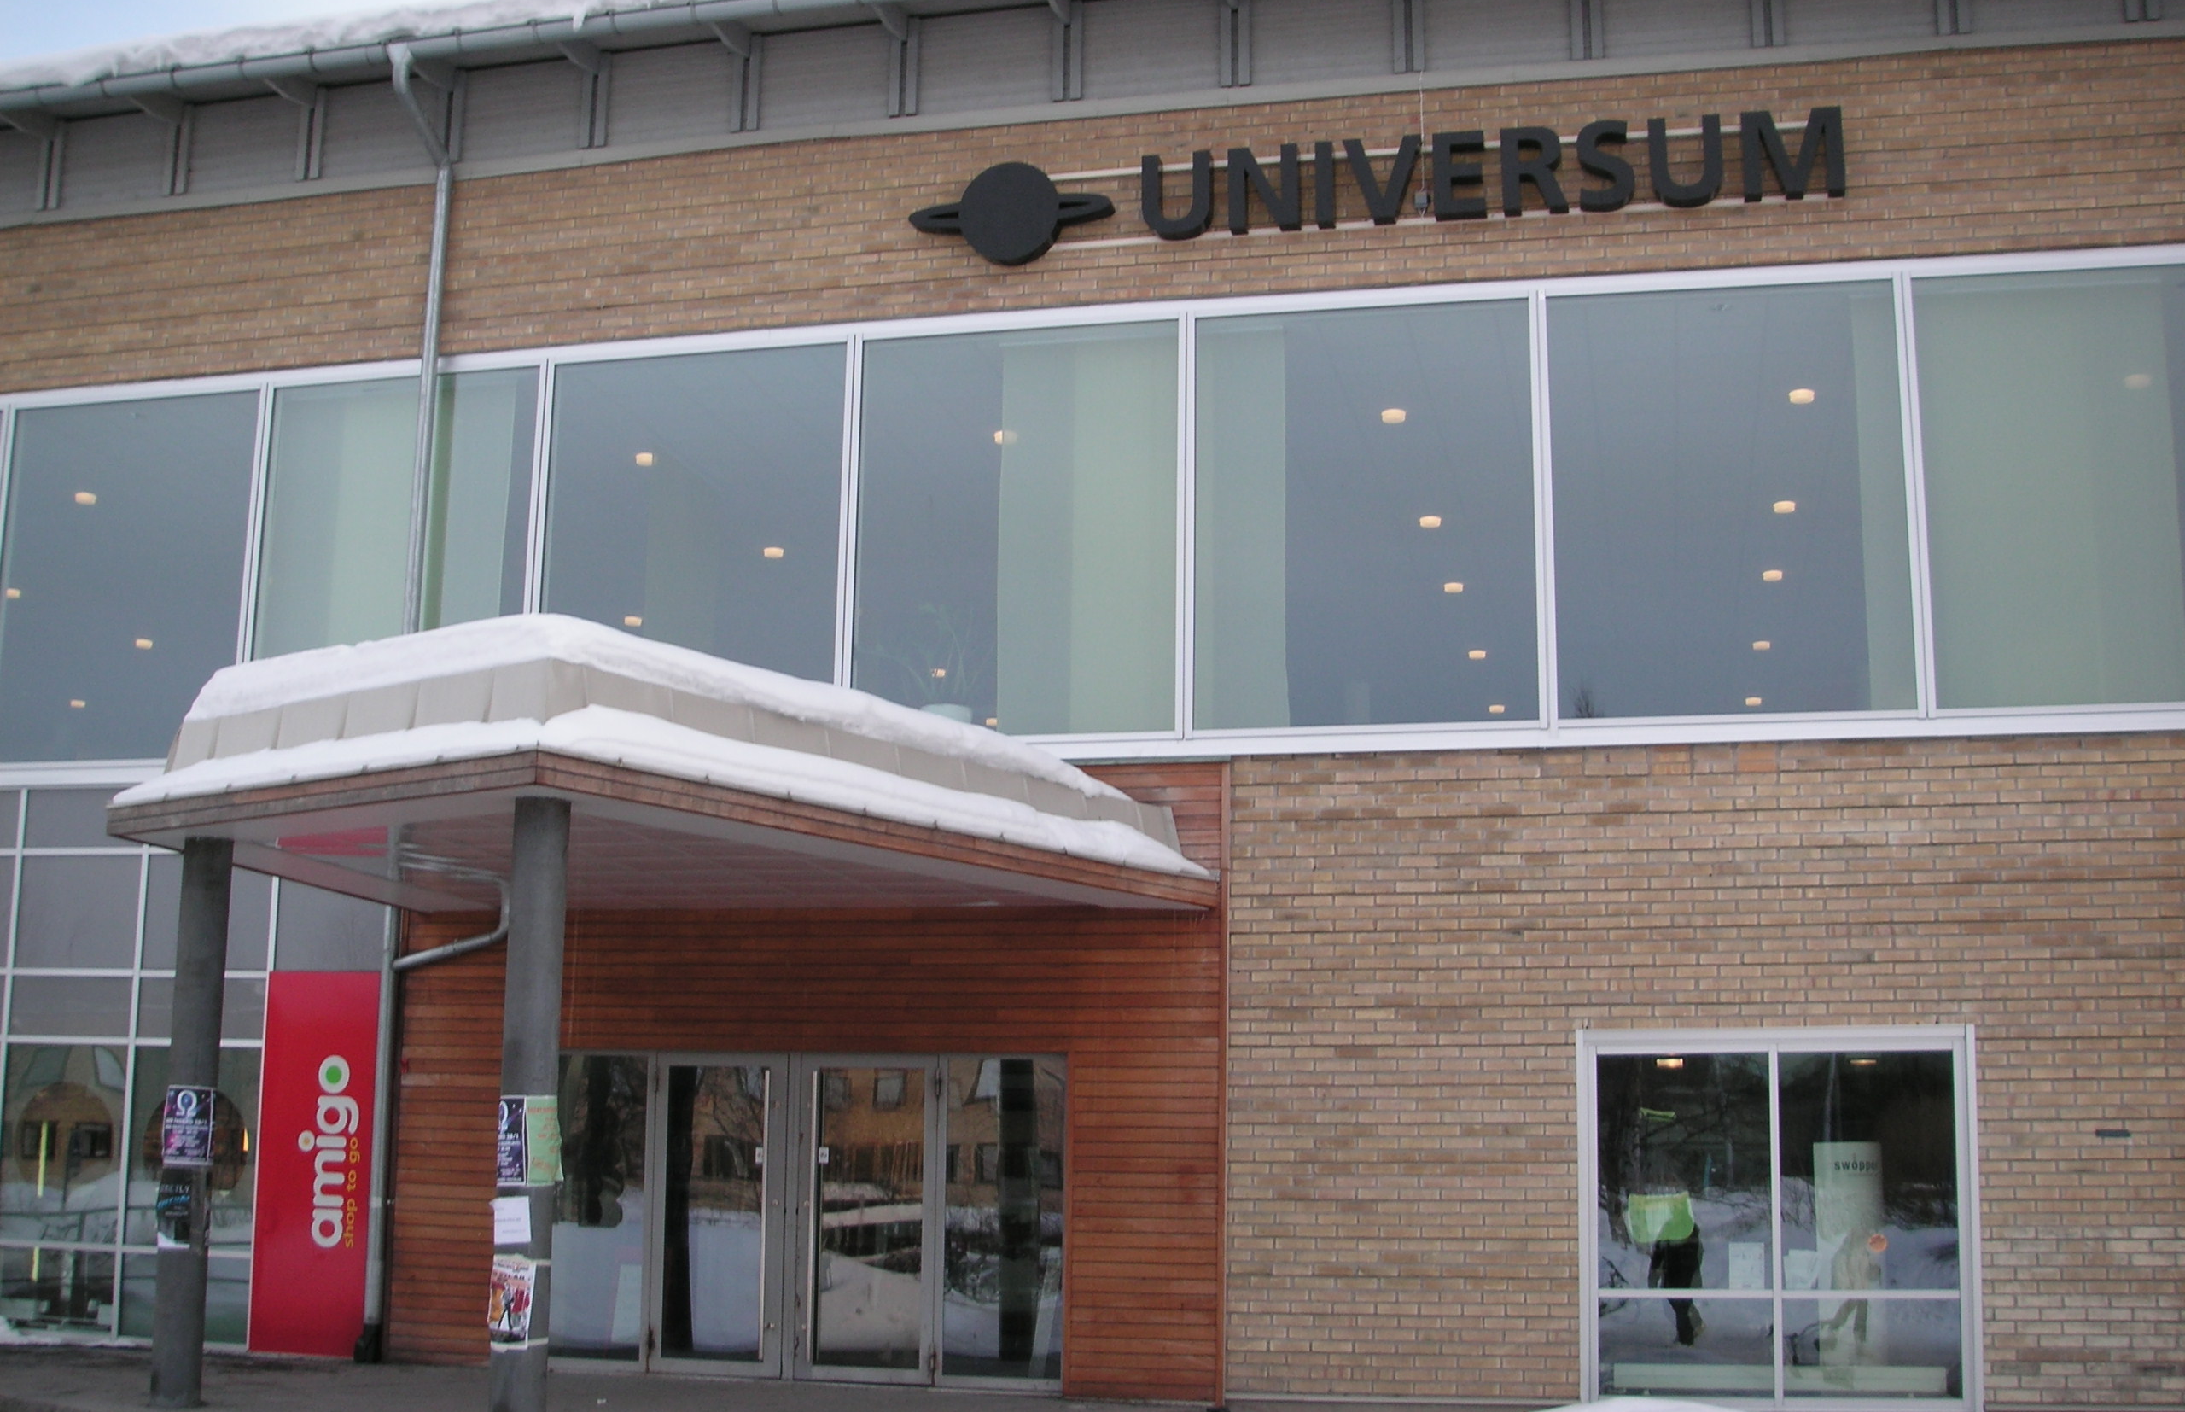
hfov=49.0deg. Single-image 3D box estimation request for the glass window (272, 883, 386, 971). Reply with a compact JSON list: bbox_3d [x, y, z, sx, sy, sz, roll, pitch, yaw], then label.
[{"bbox_3d":[-5.295,1.428,16.675,0.870,0.808,0.080,-2,-11,13],"label":"glass window"}]

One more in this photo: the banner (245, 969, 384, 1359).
[{"bbox_3d":[-5.274,3.096,16.326,0.861,2.551,0.050,-2,-11,13],"label":"banner"}]

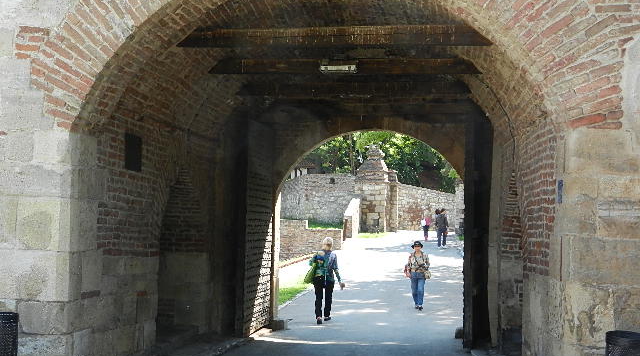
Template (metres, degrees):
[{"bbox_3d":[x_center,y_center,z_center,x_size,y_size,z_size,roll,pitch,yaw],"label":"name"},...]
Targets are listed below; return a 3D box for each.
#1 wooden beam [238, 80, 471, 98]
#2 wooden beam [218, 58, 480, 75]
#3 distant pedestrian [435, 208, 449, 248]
[{"bbox_3d":[0.441,-1.145,10.949,3.070,0.200,0.200,0,-5,6],"label":"wooden beam"},{"bbox_3d":[0.296,-1.264,9.599,3.120,0.180,0.200,0,-5,6],"label":"wooden beam"},{"bbox_3d":[5.389,2.240,36.900,0.600,1.750,0.400,0,-5,8],"label":"distant pedestrian"}]

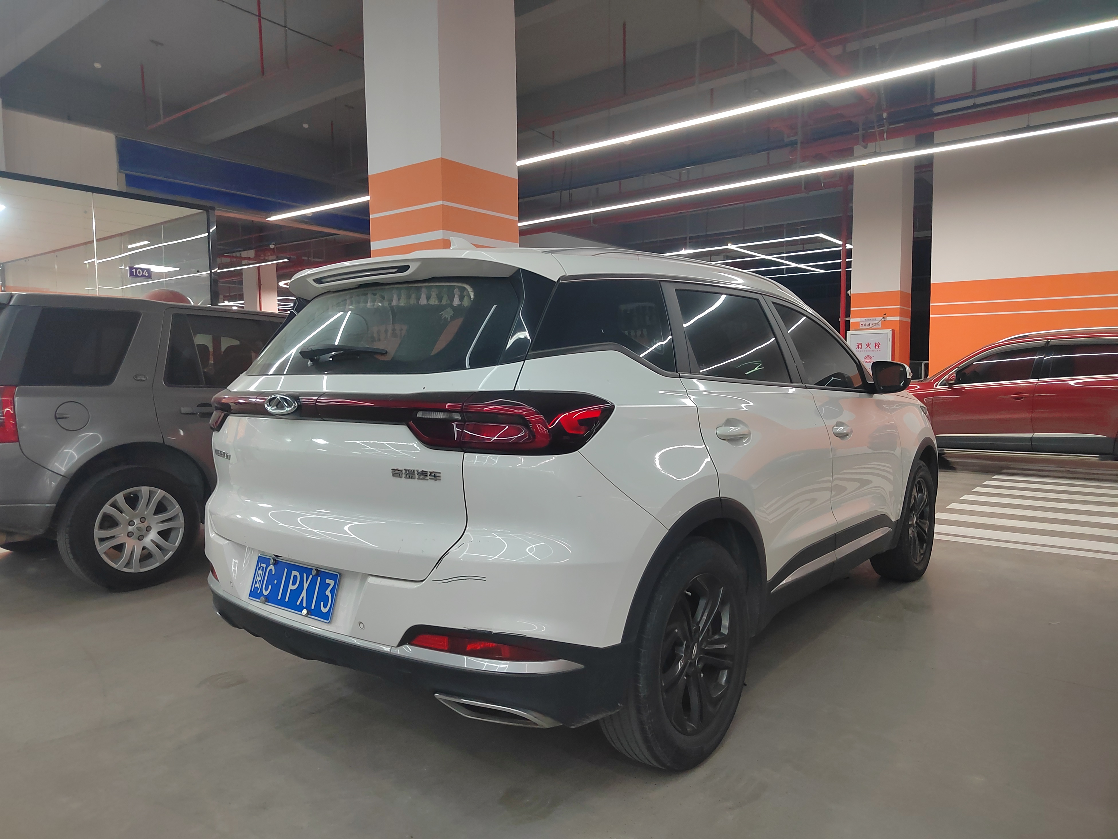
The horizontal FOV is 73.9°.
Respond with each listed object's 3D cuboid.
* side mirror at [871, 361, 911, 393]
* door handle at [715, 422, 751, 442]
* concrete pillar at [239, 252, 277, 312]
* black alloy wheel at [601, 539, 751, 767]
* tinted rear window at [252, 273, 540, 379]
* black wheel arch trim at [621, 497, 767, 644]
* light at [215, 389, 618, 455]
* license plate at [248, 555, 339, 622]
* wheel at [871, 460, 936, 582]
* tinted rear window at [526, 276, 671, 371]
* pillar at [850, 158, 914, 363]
[{"bbox_3d":[1.614,-0.206,3.612,0.200,0.155,0.170,2,4,39],"label":"side mirror"},{"bbox_3d":[0.572,0.036,2.463,0.060,0.060,0.230,2,4,39],"label":"door handle"},{"bbox_3d":[-9.408,-2.922,23.592,0.800,5.200,0.680,3,5,38],"label":"concrete pillar"},{"bbox_3d":[0.368,0.729,2.417,0.230,0.720,0.725,2,4,39],"label":"black alloy wheel"},{"bbox_3d":[-0.632,-0.293,2.394,1.380,0.350,0.130,2,-30,39],"label":"tinted rear window"},{"bbox_3d":[0.440,0.482,2.335,0.090,0.470,0.930,2,4,39],"label":"black wheel arch trim"},{"bbox_3d":[-0.669,-0.013,2.358,1.710,0.175,0.470,2,4,39],"label":"light"},{"bbox_3d":[-0.799,0.499,2.220,0.440,0.140,0.015,2,-12,39],"label":"license plate"},{"bbox_3d":[2.060,0.595,4.478,0.230,0.720,0.725,2,4,39],"label":"wheel"},{"bbox_3d":[0.141,-0.285,2.161,0.670,0.310,0.080,-7,-14,-43],"label":"tinted rear window"},{"bbox_3d":[5.659,-2.307,13.038,0.800,5.200,0.760,3,5,38],"label":"pillar"}]

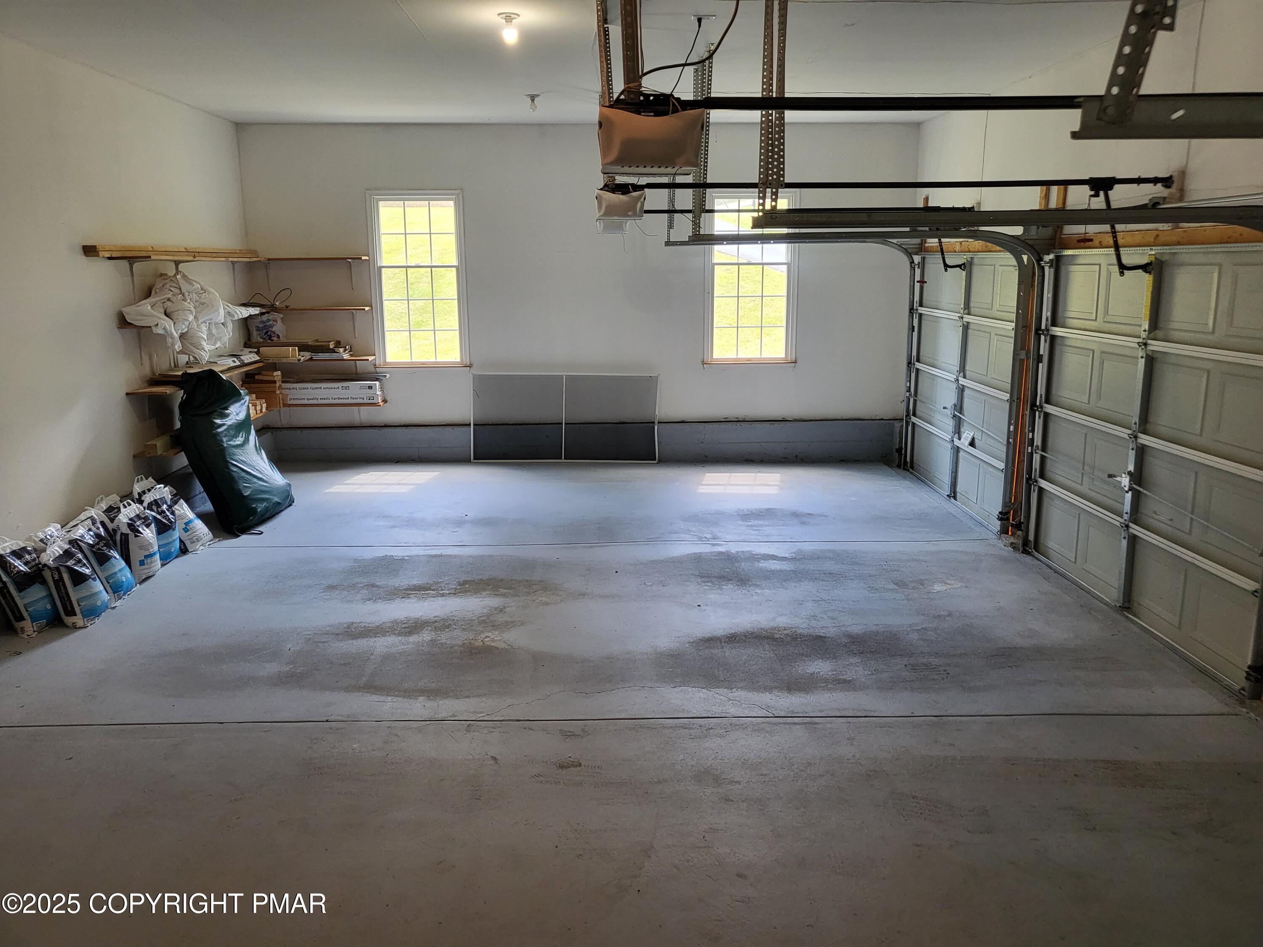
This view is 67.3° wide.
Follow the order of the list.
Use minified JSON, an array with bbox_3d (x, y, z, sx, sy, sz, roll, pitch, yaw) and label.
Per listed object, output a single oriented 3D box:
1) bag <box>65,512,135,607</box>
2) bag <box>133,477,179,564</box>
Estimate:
[{"bbox_3d":[-3.350,0.520,6.002,0.170,0.510,0.390,-17,12,2],"label":"bag"},{"bbox_3d":[-3.418,0.338,6.790,0.250,0.530,0.410,-8,12,0],"label":"bag"}]

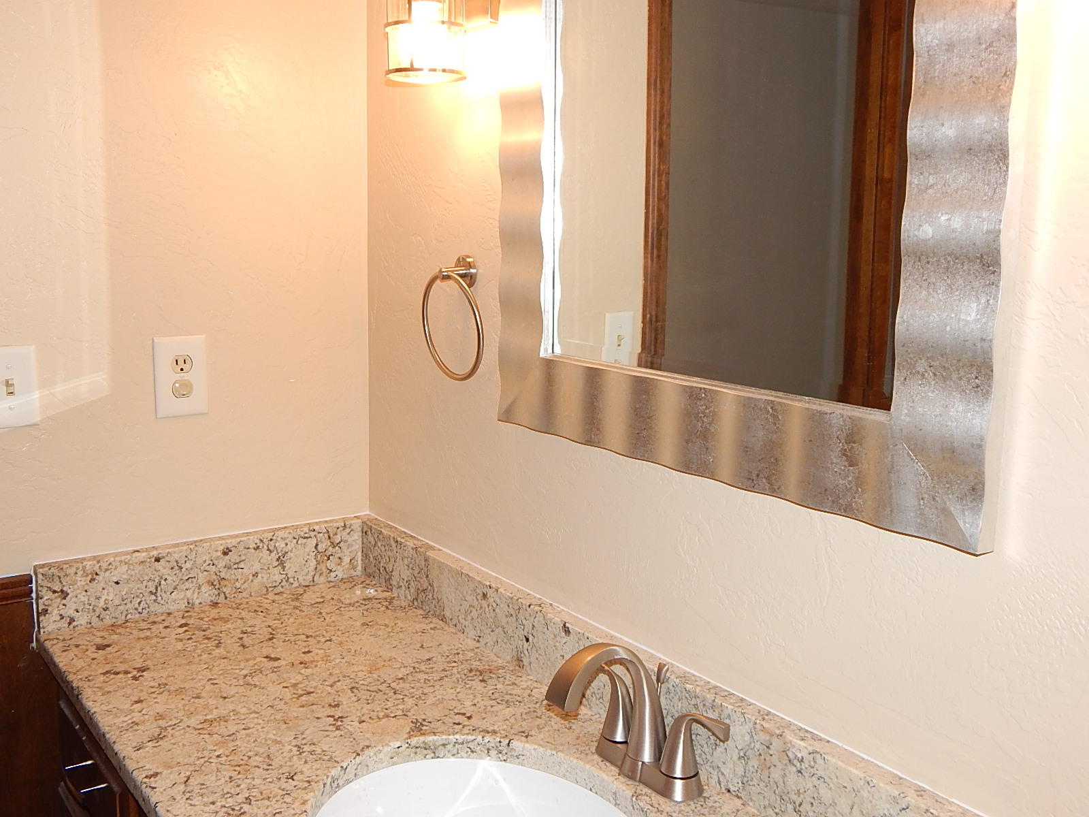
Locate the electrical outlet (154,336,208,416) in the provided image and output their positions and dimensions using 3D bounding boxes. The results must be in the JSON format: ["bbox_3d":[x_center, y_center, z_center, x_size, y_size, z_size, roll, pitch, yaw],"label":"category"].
[{"bbox_3d":[-0.557,-0.049,1.646,0.079,0.124,0.009,-5,12,-36],"label":"electrical outlet"}]

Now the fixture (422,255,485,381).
[{"bbox_3d":[-0.129,-0.130,1.542,0.051,0.180,0.160,-5,12,-36],"label":"fixture"}]

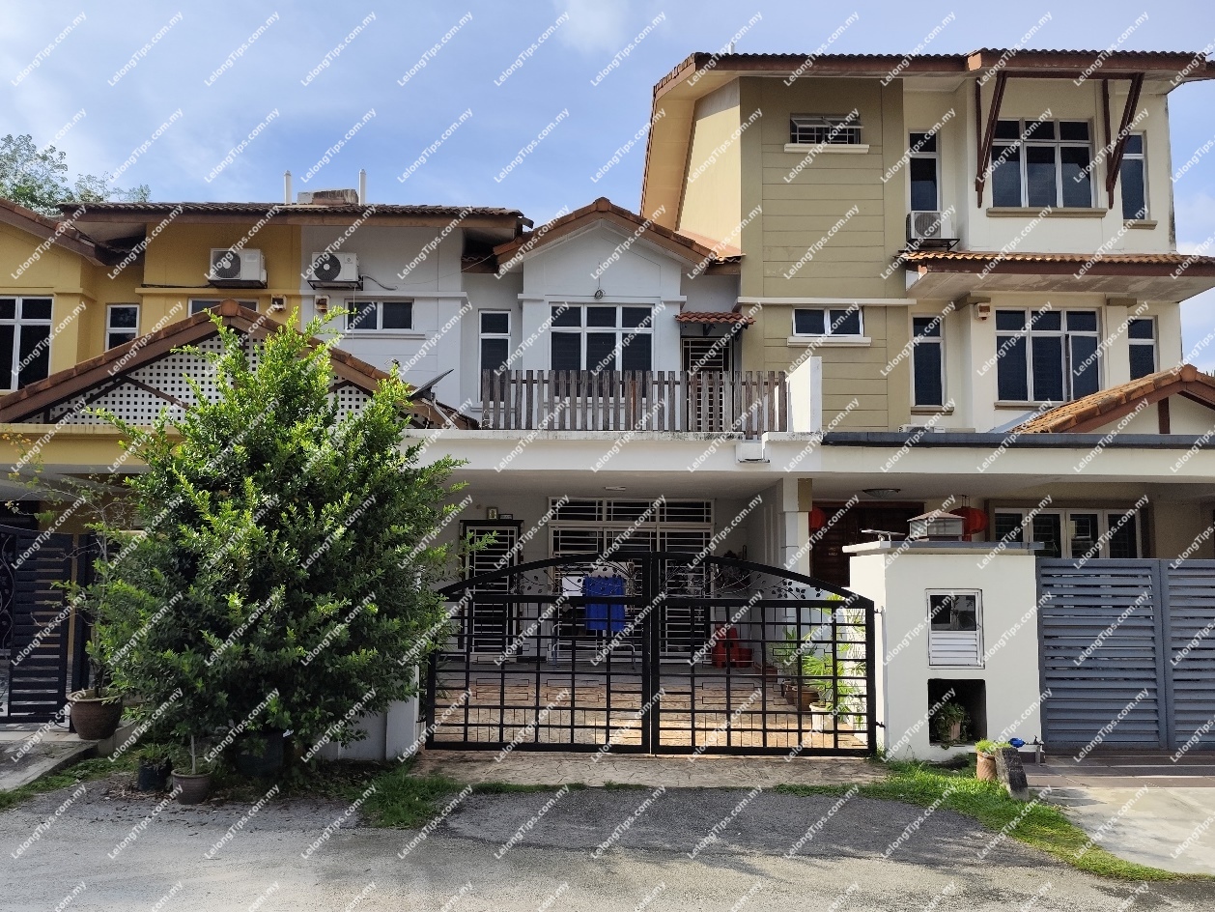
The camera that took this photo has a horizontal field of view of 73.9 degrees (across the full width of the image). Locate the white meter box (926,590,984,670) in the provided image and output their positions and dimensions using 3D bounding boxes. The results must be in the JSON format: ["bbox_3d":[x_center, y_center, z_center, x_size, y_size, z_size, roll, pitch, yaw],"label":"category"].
[{"bbox_3d":[2.713,1.361,6.380,0.430,0.610,0.160,0,-6,0],"label":"white meter box"}]

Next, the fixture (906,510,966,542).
[{"bbox_3d":[3.120,0.663,7.650,0.380,0.310,0.400,1,-6,-1],"label":"fixture"}]

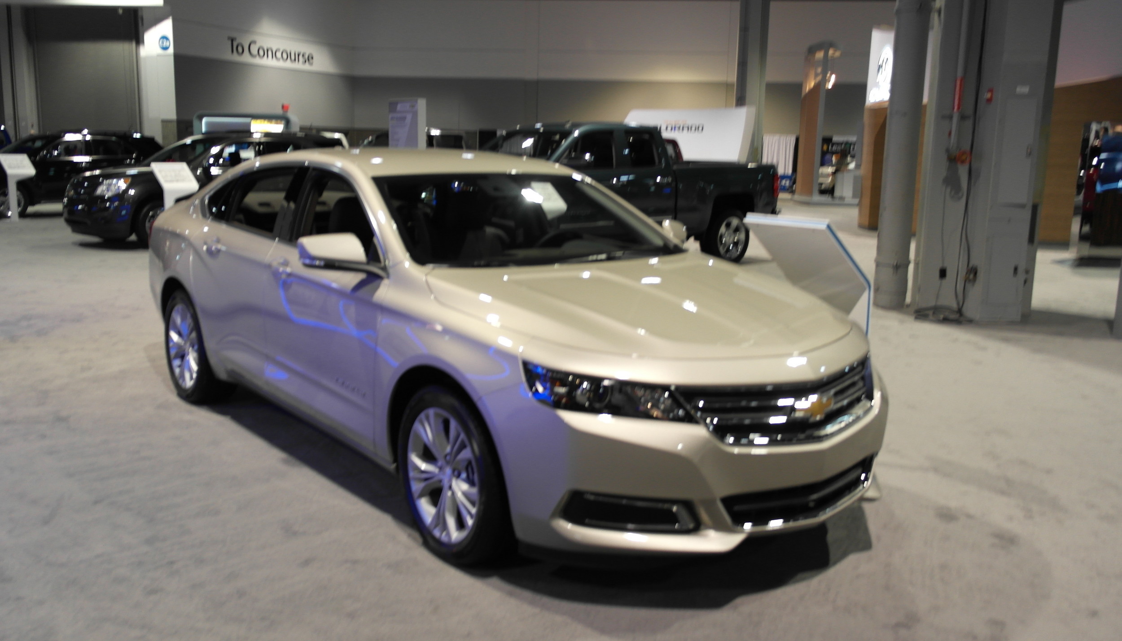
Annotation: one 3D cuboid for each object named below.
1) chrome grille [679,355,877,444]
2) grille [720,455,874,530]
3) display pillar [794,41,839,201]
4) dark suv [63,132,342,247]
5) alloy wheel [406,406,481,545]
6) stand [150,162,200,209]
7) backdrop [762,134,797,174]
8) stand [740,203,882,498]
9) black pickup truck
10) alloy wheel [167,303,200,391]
[{"bbox_3d":[0.838,0.295,3.253,1.060,0.235,0.210,-7,13,-39],"label":"chrome grille"},{"bbox_3d":[0.885,0.603,3.240,0.870,0.135,0.140,-7,13,-39],"label":"grille"},{"bbox_3d":[10.267,-7.947,37.696,1.250,6.250,0.900,2,10,7],"label":"display pillar"},{"bbox_3d":[-5.800,-2.290,16.080,1.930,1.750,4.950,10,13,40],"label":"dark suv"},{"bbox_3d":[-0.367,0.560,3.483,0.200,0.510,0.510,-7,13,-39],"label":"alloy wheel"},{"bbox_3d":[-5.516,-1.582,13.326,0.520,1.300,0.400,-4,11,-27],"label":"stand"},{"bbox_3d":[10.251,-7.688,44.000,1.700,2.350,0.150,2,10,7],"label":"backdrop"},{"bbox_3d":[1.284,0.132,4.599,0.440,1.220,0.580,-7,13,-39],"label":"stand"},{"bbox_3d":[0.520,-1.710,12.920,5.840,1.910,2.030,-6,12,-38],"label":"black pickup truck"},{"bbox_3d":[-2.180,0.146,5.626,0.200,0.510,0.510,-7,13,-39],"label":"alloy wheel"}]

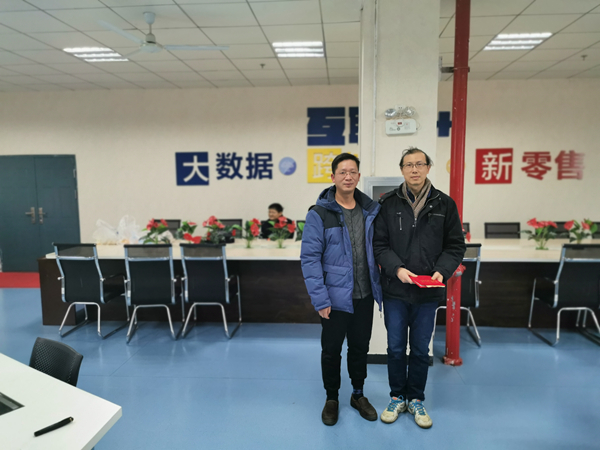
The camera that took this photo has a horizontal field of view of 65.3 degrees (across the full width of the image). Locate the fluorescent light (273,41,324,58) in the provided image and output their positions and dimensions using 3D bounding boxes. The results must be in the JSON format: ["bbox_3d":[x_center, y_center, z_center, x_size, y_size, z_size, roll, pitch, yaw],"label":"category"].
[{"bbox_3d":[-0.005,-2.031,5.375,0.600,0.070,0.580,0,6,5],"label":"fluorescent light"}]

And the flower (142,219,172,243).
[{"bbox_3d":[-1.725,0.094,5.627,0.330,0.346,0.300,0,6,5],"label":"flower"}]

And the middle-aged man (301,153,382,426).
[{"bbox_3d":[0.268,0.402,3.045,0.510,1.723,0.360,-1,6,-9],"label":"middle-aged man"}]

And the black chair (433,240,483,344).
[{"bbox_3d":[1.450,0.625,4.539,0.510,0.960,0.620,0,6,2],"label":"black chair"}]

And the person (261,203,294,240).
[{"bbox_3d":[-0.348,0.316,6.671,0.500,1.220,0.600,2,6,20],"label":"person"}]

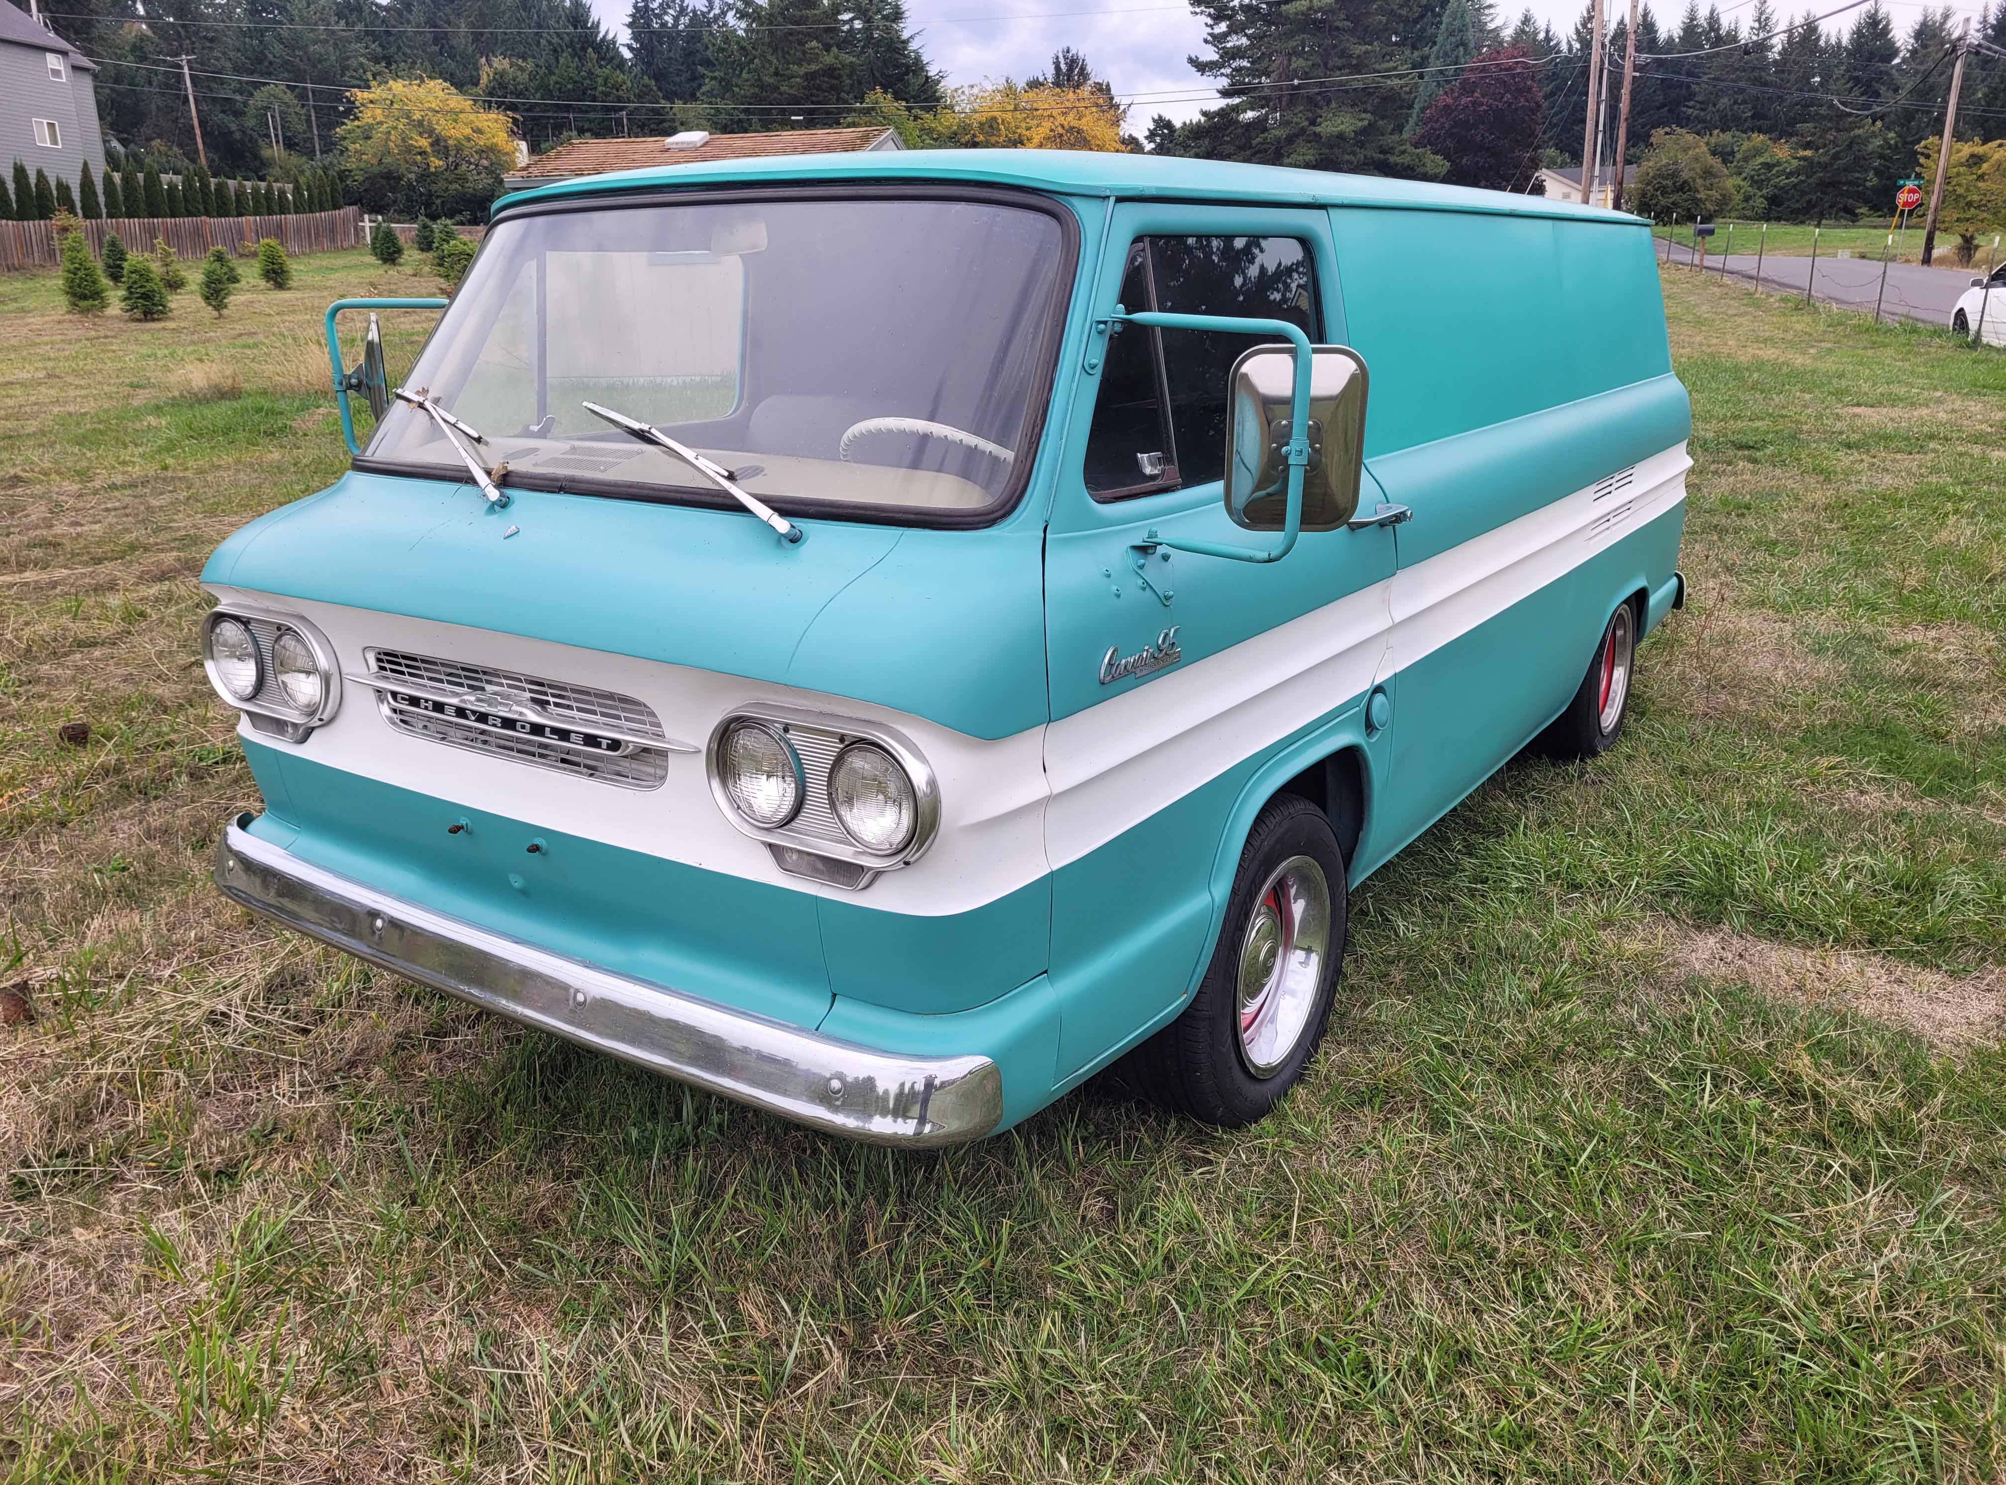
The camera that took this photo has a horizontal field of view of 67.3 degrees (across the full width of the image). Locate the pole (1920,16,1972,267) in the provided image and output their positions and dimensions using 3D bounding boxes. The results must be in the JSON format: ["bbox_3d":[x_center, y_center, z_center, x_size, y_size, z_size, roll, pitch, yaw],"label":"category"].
[{"bbox_3d":[31.845,-20.169,50.810,0.320,7.830,0.320,8,20,29],"label":"pole"}]

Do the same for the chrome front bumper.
[{"bbox_3d":[-0.736,0.306,2.236,1.710,0.150,0.160,10,21,33],"label":"chrome front bumper"}]

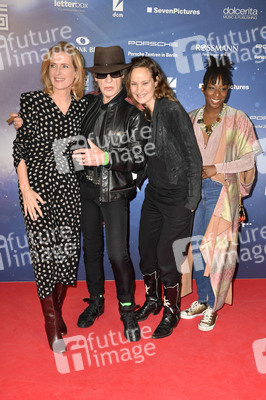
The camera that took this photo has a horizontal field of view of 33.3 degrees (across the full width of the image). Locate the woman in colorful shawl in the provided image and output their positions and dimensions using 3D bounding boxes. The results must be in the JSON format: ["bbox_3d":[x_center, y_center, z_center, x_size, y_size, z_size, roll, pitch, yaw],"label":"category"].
[{"bbox_3d":[0.567,-0.026,2.961,0.530,1.740,0.400,10,17,29],"label":"woman in colorful shawl"}]

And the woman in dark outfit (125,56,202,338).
[{"bbox_3d":[0.180,0.003,2.841,0.490,1.730,0.440,12,18,35],"label":"woman in dark outfit"}]

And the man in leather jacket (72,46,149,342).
[{"bbox_3d":[-0.148,-0.011,2.772,0.540,1.780,0.460,7,16,19],"label":"man in leather jacket"}]

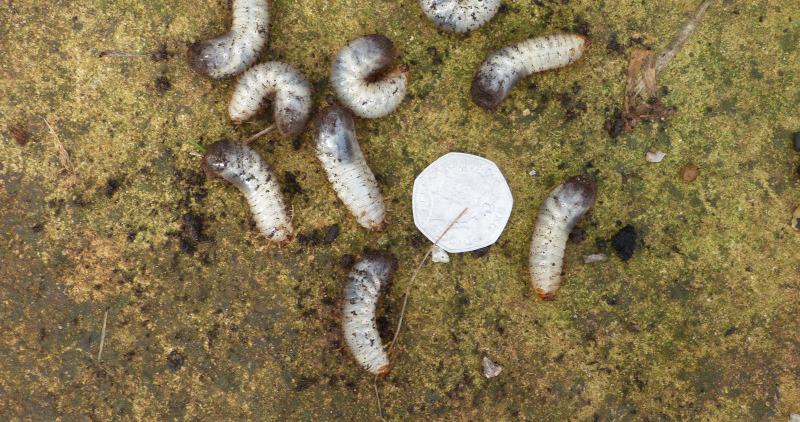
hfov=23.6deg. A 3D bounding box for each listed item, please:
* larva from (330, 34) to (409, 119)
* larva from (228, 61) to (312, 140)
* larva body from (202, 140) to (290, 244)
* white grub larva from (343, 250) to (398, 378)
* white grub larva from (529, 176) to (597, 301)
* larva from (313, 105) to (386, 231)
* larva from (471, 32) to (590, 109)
[{"bbox_3d":[-0.008,-0.036,0.515,0.021,0.009,0.023,-5,83,-2],"label":"larva"},{"bbox_3d":[-0.034,-0.031,0.514,0.022,0.009,0.019,14,83,0],"label":"larva"},{"bbox_3d":[-0.038,-0.006,0.510,0.014,0.009,0.033,-44,86,-6],"label":"larva body"},{"bbox_3d":[-0.008,0.027,0.507,0.014,0.009,0.032,3,83,-1],"label":"white grub larva"},{"bbox_3d":[0.041,0.006,0.511,0.013,0.009,0.035,23,83,1],"label":"white grub larva"},{"bbox_3d":[-0.014,-0.010,0.512,0.012,0.009,0.036,-20,84,-4],"label":"larva"},{"bbox_3d":[0.034,-0.041,0.517,0.035,0.009,0.014,-32,85,-5],"label":"larva"}]

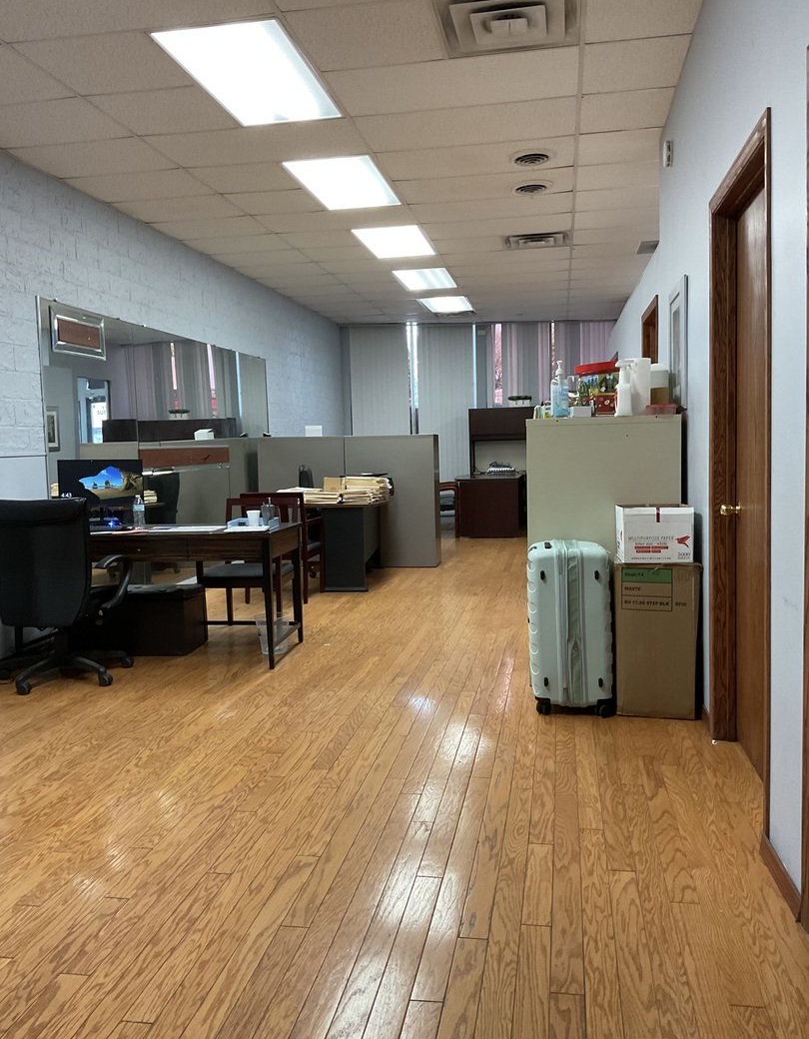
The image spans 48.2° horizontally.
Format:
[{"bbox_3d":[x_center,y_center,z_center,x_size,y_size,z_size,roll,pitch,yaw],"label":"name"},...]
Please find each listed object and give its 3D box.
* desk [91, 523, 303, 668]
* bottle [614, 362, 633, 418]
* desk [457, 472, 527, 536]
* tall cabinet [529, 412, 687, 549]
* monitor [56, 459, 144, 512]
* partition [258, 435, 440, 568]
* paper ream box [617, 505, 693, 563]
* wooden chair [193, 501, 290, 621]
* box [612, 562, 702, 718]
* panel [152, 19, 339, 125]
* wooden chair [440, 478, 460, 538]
[{"bbox_3d":[-1.443,0.432,5.455,1.550,0.745,0.710,-1,5,10],"label":"desk"},{"bbox_3d":[1.068,-0.636,4.385,0.100,0.275,0.070,-1,5,10],"label":"bottle"},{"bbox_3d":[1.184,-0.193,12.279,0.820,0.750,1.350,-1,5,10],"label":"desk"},{"bbox_3d":[1.010,0.149,4.623,0.730,1.324,0.450,-1,5,10],"label":"tall cabinet"},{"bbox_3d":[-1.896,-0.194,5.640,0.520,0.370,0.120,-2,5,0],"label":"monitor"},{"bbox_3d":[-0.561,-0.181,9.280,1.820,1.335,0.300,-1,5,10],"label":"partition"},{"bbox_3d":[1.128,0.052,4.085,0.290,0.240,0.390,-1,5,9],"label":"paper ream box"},{"bbox_3d":[-1.020,0.317,6.000,0.540,0.880,0.600,-1,5,10],"label":"wooden chair"},{"bbox_3d":[1.116,0.509,4.075,0.350,0.670,0.400,-1,5,10],"label":"box"},{"bbox_3d":[-0.711,-2.170,4.409,0.590,0.060,1.190,-1,5,10],"label":"panel"},{"bbox_3d":[0.445,-0.190,12.064,0.600,0.820,0.600,-1,5,10],"label":"wooden chair"}]

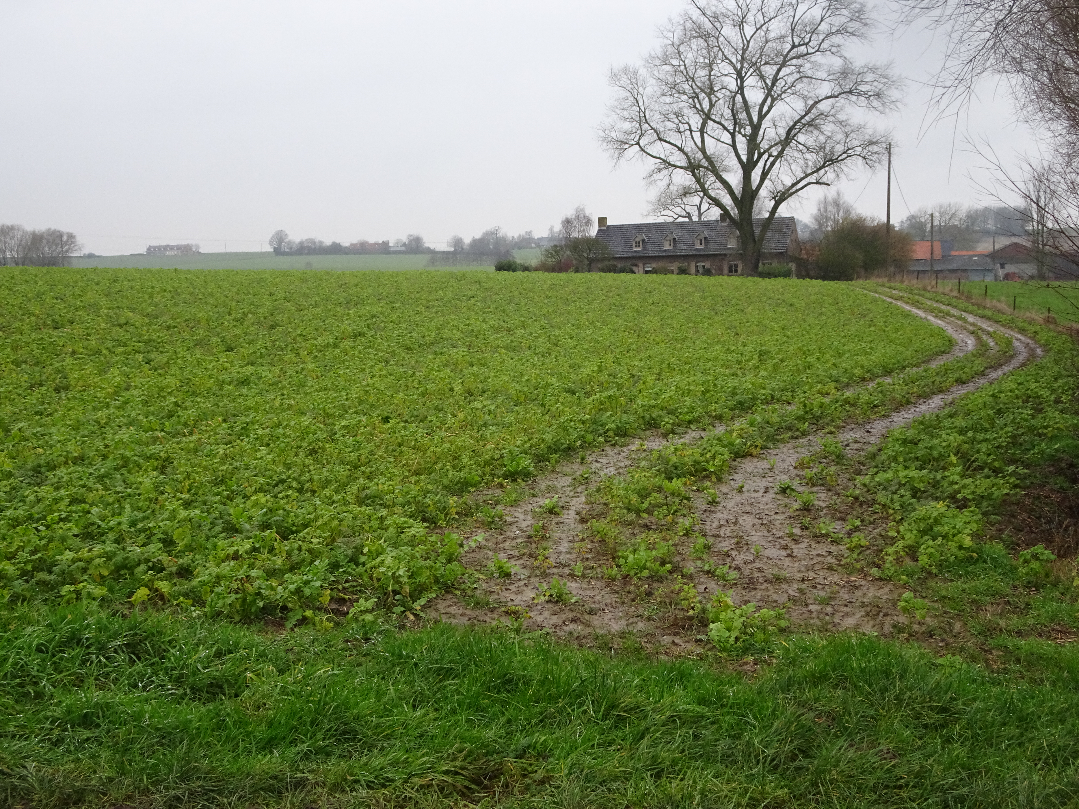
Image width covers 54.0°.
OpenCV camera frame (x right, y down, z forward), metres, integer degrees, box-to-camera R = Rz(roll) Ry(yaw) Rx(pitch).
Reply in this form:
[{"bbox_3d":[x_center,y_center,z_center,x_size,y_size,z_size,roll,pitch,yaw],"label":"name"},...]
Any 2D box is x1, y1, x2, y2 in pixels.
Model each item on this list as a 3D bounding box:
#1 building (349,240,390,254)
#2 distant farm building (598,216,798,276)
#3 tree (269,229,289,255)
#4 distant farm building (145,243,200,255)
[{"bbox_3d":[-104.180,-96.787,650.000,25.000,7.900,8.500,-3,8,-7],"label":"building"},{"bbox_3d":[17.046,-17.073,115.605,21.280,7.340,7.000,2,9,26],"label":"distant farm building"},{"bbox_3d":[-154.844,-96.615,630.000,12.300,14.300,12.300,-2,8,0],"label":"tree"},{"bbox_3d":[-255.751,-108.304,740.000,38.000,8.300,11.000,2,9,25],"label":"distant farm building"}]

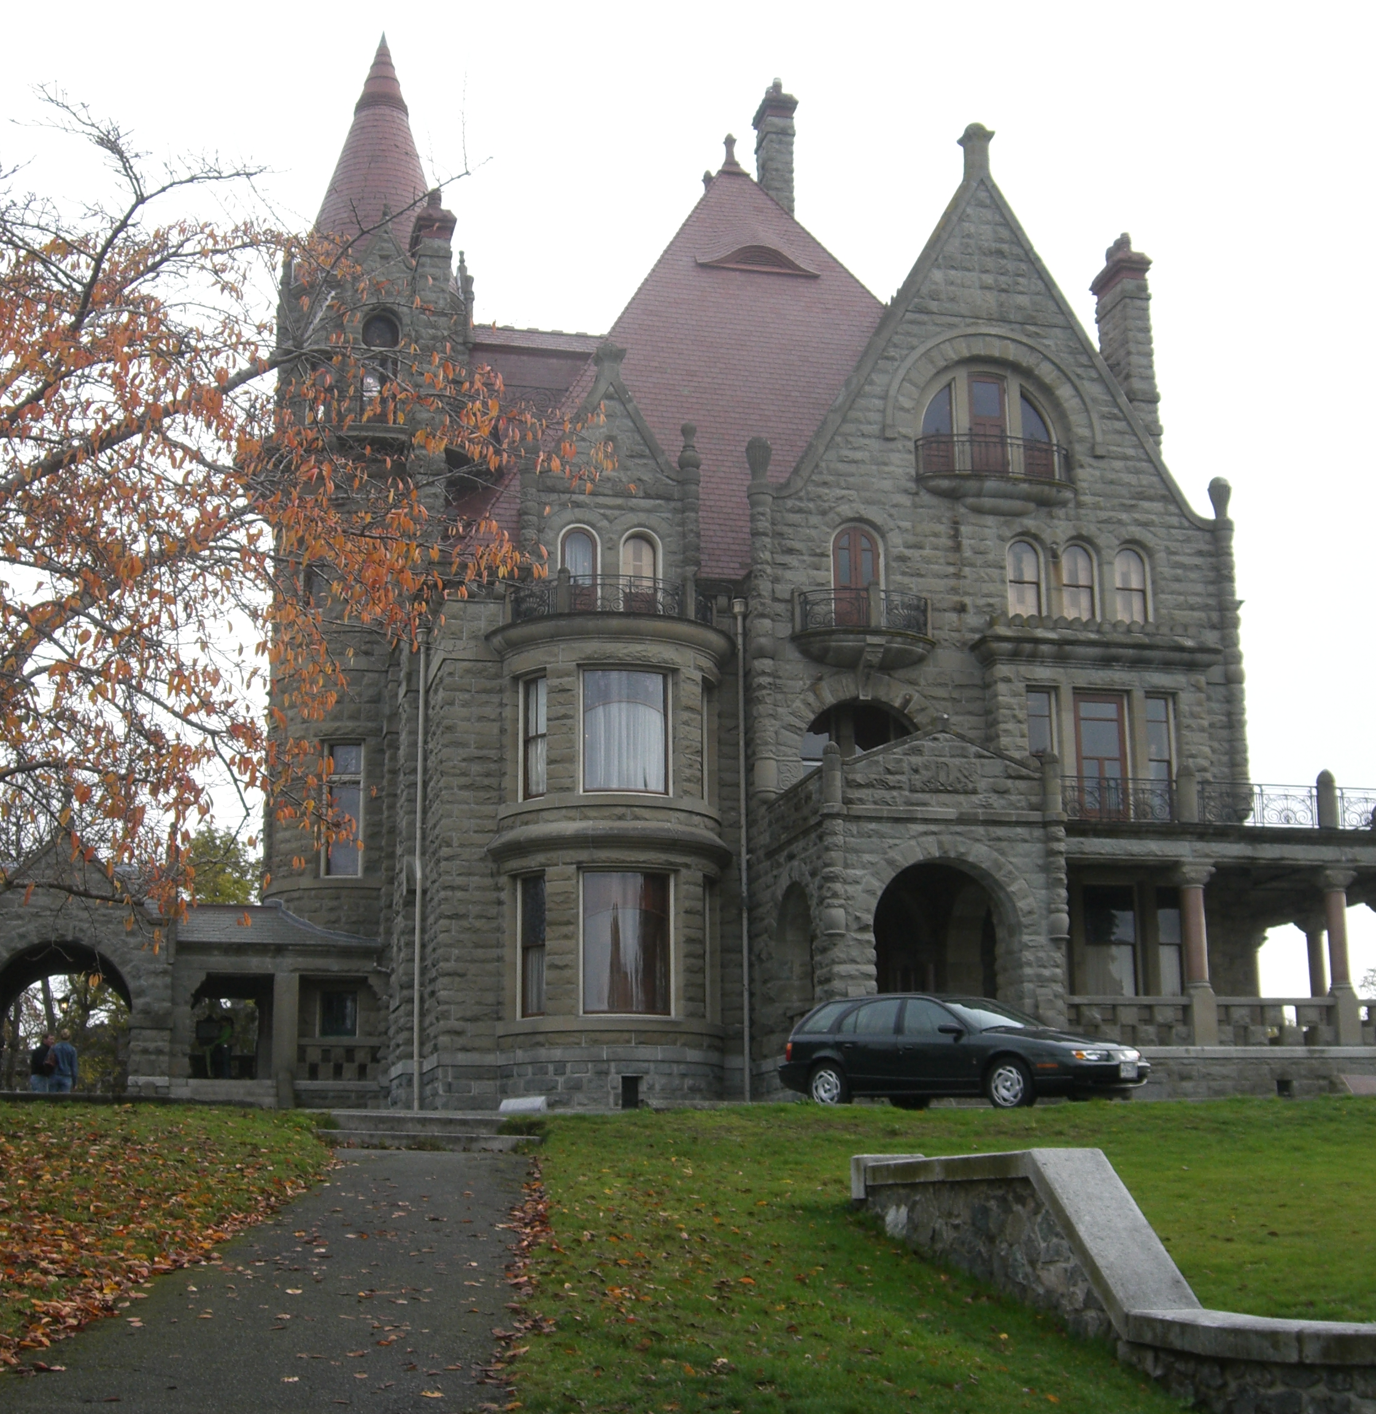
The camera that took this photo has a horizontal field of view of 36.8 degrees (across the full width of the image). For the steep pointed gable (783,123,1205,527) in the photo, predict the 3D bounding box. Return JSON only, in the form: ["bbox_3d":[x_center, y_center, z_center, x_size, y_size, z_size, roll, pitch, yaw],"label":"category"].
[{"bbox_3d":[6.593,-8.507,45.219,9.800,8.950,1.100,3,-12,-16],"label":"steep pointed gable"}]

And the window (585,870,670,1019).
[{"bbox_3d":[-1.073,4.114,36.021,1.650,2.550,0.350,2,-12,-13],"label":"window"}]

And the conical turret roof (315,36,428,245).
[{"bbox_3d":[-7.525,-13.851,50.560,2.978,5.634,2.978,3,-13,-14],"label":"conical turret roof"}]

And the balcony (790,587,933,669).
[{"bbox_3d":[3.727,-1.599,42.375,3.100,1.700,0.850,3,-12,-16],"label":"balcony"}]

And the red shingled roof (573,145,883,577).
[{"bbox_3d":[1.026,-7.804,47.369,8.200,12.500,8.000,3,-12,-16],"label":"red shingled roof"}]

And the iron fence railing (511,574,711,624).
[{"bbox_3d":[-1.279,-1.823,38.241,3.800,0.950,1.900,3,-12,-16],"label":"iron fence railing"}]

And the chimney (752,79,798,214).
[{"bbox_3d":[2.491,-15.635,58.908,0.934,4.229,1.250,3,-13,-14],"label":"chimney"}]

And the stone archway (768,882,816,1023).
[{"bbox_3d":[2.340,5.035,39.310,0.700,3.302,2.662,3,-13,-14],"label":"stone archway"}]

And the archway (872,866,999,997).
[{"bbox_3d":[4.482,4.546,37.438,2.620,3.379,0.800,3,-13,-14],"label":"archway"}]

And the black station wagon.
[{"bbox_3d":[3.110,3.980,23.700,4.490,1.390,1.700,-13,-18,43],"label":"black station wagon"}]

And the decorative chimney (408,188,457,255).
[{"bbox_3d":[-5.534,-10.520,45.148,0.950,1.550,1.200,3,-12,-16],"label":"decorative chimney"}]

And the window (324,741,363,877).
[{"bbox_3d":[-7.572,2.242,45.330,0.920,3.050,0.300,0,-11,-2],"label":"window"}]

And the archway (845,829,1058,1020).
[{"bbox_3d":[4.637,4.434,37.664,4.124,4.196,1.200,3,-13,-14],"label":"archway"}]

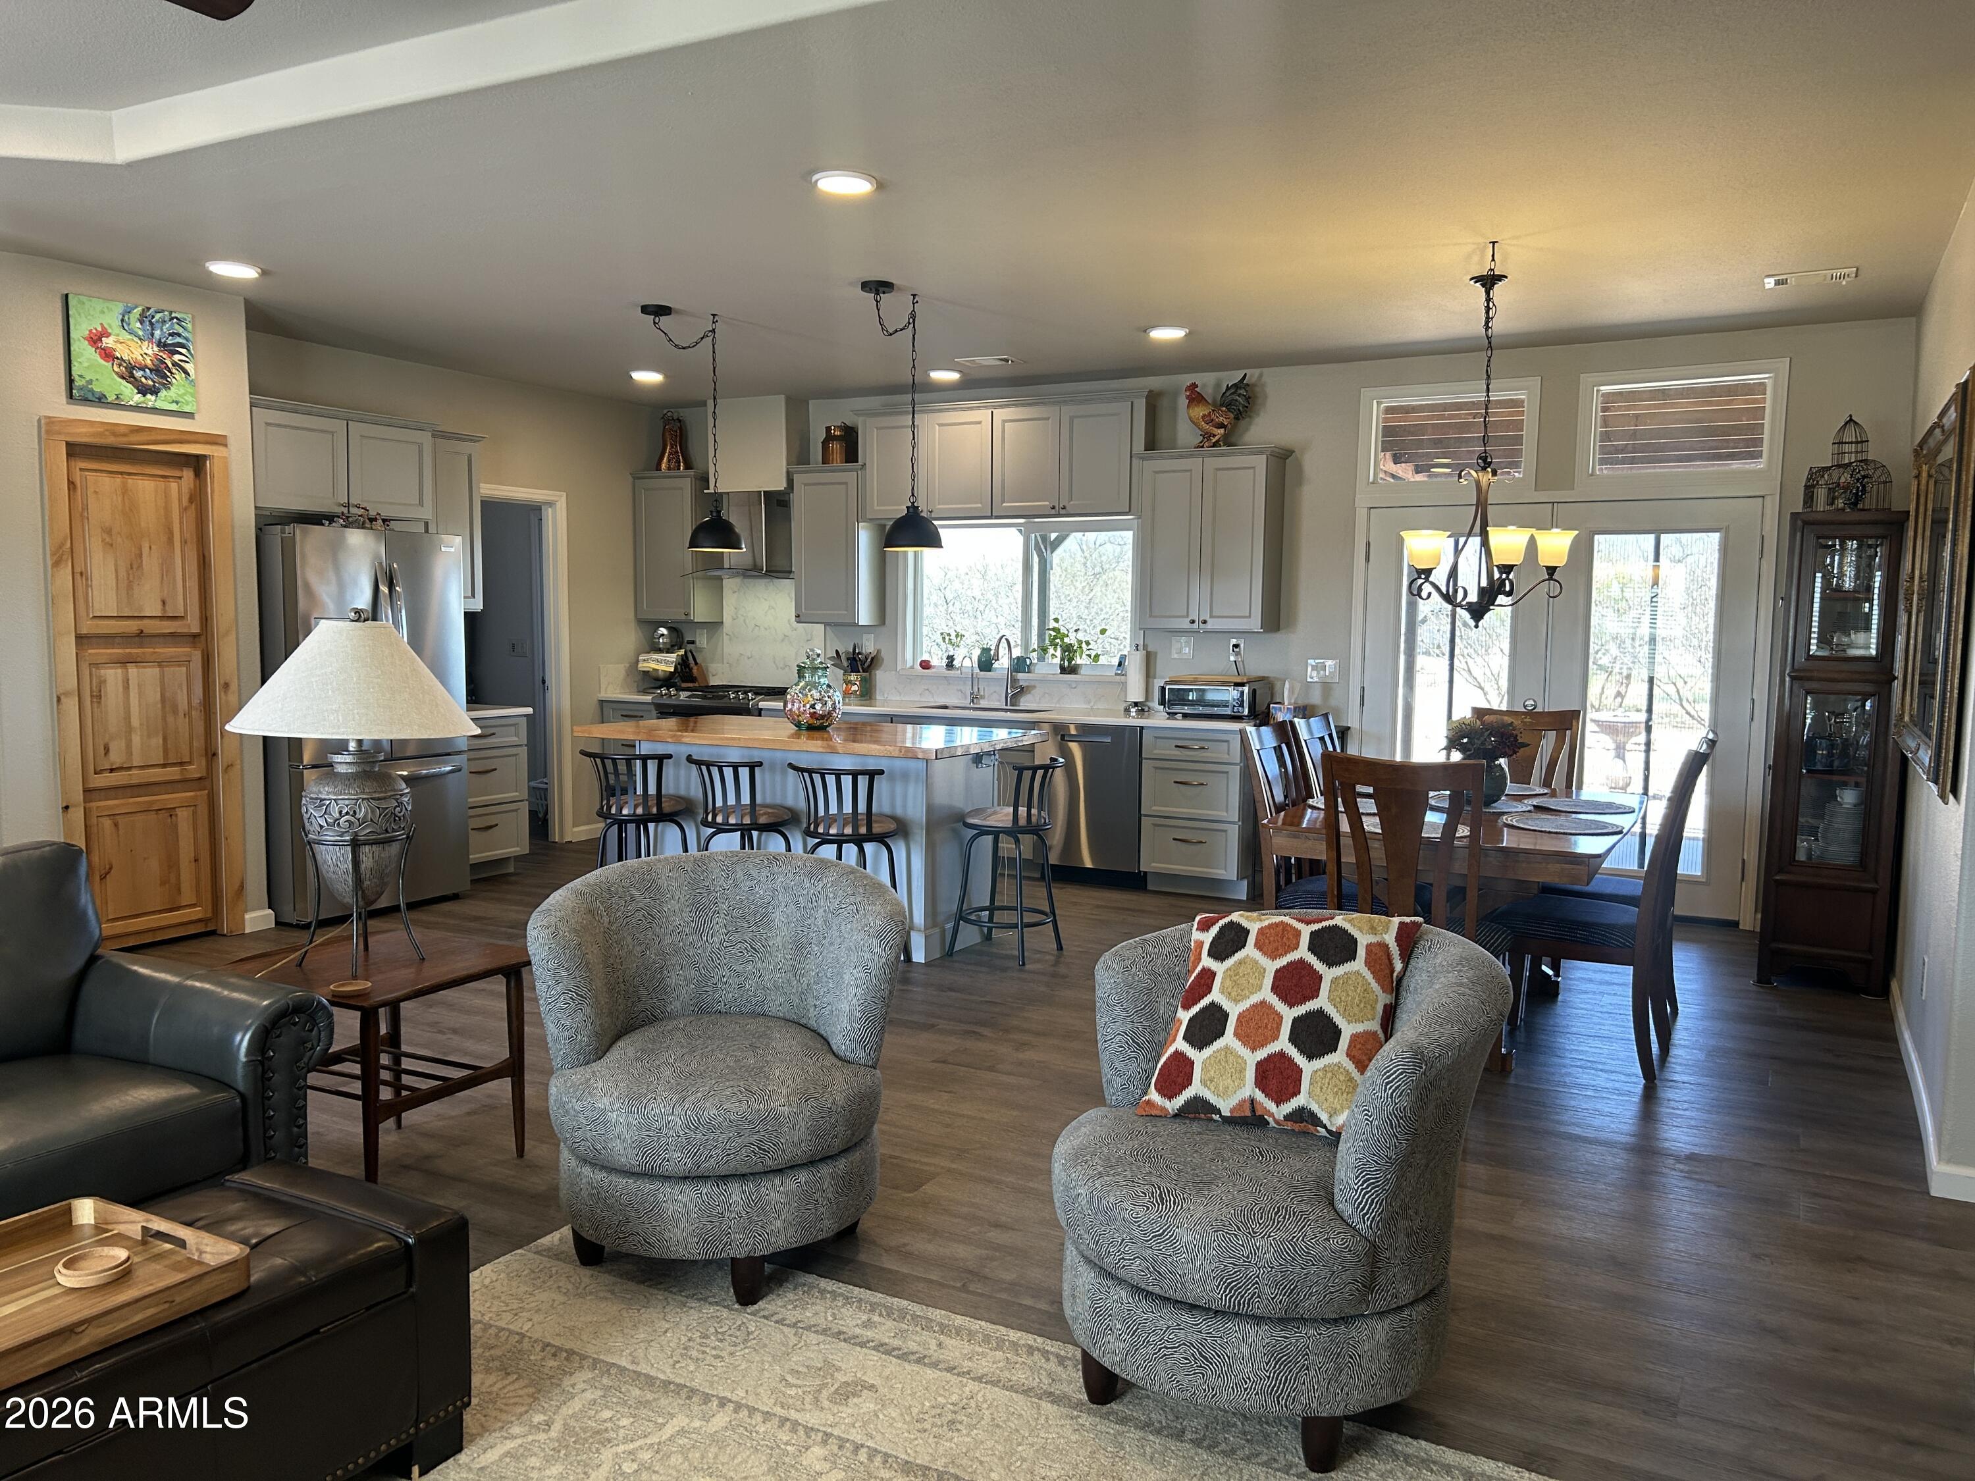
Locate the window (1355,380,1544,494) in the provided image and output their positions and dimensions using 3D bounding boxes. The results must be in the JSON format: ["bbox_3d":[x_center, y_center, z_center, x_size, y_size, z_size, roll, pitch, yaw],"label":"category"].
[{"bbox_3d":[2.322,-1.518,7.497,0.885,0.550,0.100,3,6,29],"label":"window"}]

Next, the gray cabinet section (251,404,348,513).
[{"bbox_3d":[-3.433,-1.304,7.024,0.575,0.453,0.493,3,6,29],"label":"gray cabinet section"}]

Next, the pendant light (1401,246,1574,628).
[{"bbox_3d":[1.773,-1.080,5.272,0.630,1.340,0.630,3,6,28],"label":"pendant light"}]

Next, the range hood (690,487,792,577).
[{"bbox_3d":[-1.487,-1.283,9.322,0.740,0.570,0.480,3,6,29],"label":"range hood"}]

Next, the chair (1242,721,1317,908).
[{"bbox_3d":[1.258,0.487,5.428,0.570,1.070,0.460,4,6,33],"label":"chair"}]

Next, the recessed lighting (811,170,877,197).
[{"bbox_3d":[-0.435,-1.690,4.531,0.195,0.026,0.195,0,5,0],"label":"recessed lighting"}]

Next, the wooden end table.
[{"bbox_3d":[-1.584,0.854,3.890,0.670,0.560,0.630,3,6,28],"label":"wooden end table"}]

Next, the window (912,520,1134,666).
[{"bbox_3d":[0.182,-0.835,8.738,1.500,0.860,0.100,3,6,28],"label":"window"}]

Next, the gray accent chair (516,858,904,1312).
[{"bbox_3d":[-0.598,0.745,3.422,0.810,0.860,0.790,0,5,-6],"label":"gray accent chair"}]

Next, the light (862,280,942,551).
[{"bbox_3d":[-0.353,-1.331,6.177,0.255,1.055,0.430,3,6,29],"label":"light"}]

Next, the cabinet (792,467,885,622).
[{"bbox_3d":[-0.896,-1.183,9.082,0.475,0.940,0.345,3,6,29],"label":"cabinet"}]

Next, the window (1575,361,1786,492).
[{"bbox_3d":[3.264,-1.462,6.991,0.883,0.580,0.090,3,6,29],"label":"window"}]

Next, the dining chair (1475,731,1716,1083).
[{"bbox_3d":[2.025,0.531,4.957,0.650,1.060,0.490,3,6,29],"label":"dining chair"}]

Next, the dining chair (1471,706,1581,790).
[{"bbox_3d":[2.131,0.420,6.047,0.480,1.080,0.590,3,6,29],"label":"dining chair"}]

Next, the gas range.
[{"bbox_3d":[-1.577,0.182,9.374,0.760,0.940,0.690,3,6,29],"label":"gas range"}]

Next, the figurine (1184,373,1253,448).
[{"bbox_3d":[1.210,-1.739,7.831,0.370,0.390,0.170,1,5,11],"label":"figurine"}]

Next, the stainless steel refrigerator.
[{"bbox_3d":[-3.123,-0.089,7.166,0.810,1.795,0.920,3,6,28],"label":"stainless steel refrigerator"}]

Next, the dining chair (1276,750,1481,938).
[{"bbox_3d":[1.308,0.559,4.503,0.480,1.080,0.590,3,6,29],"label":"dining chair"}]

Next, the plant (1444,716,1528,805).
[{"bbox_3d":[1.855,0.078,5.499,0.290,0.335,0.280,3,6,29],"label":"plant"}]

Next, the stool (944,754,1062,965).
[{"bbox_3d":[0.107,0.491,6.386,0.455,0.868,0.405,3,6,29],"label":"stool"}]

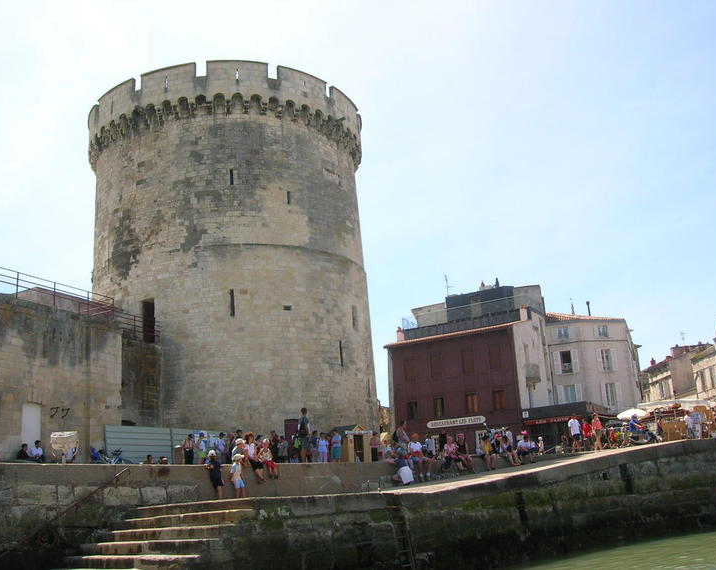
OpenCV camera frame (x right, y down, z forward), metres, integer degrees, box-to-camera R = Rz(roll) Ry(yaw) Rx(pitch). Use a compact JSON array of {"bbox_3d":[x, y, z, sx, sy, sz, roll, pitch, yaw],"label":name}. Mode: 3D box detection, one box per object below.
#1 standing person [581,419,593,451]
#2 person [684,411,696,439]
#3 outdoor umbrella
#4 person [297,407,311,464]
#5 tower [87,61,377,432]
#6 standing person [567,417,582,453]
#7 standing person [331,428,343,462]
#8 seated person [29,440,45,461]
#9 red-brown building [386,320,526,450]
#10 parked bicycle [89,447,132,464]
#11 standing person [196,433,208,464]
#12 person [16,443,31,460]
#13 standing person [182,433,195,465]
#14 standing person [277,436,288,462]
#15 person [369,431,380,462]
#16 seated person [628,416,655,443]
[{"bbox_3d":[10.301,6.763,33.307,0.350,1.550,0.500,-12,-16,29],"label":"standing person"},{"bbox_3d":[20.583,8.633,46.000,0.360,1.680,0.500,7,-16,-40],"label":"person"},{"bbox_3d":[19.207,9.791,52.000,2.100,2.350,2.100,-3,-12,0],"label":"outdoor umbrella"},{"bbox_3d":[-1.757,4.991,24.800,0.480,1.770,0.360,-4,-12,3],"label":"person"},{"bbox_3d":[-7.137,0.504,42.791,16.100,20.100,16.100,-1,-14,-9],"label":"tower"},{"bbox_3d":[10.084,6.908,34.500,0.550,1.750,0.350,-5,-12,6],"label":"standing person"},{"bbox_3d":[-0.896,7.176,32.730,0.360,1.700,0.500,1,-15,-19],"label":"standing person"},{"bbox_3d":[-11.545,6.220,26.800,0.750,1.250,0.520,-8,-13,22],"label":"seated person"},{"bbox_3d":[8.775,8.701,56.093,10.318,9.000,7.000,-13,-17,32],"label":"red-brown building"},{"bbox_3d":[-9.252,6.707,28.000,1.720,1.050,0.580,-2,-12,-6],"label":"parked bicycle"},{"bbox_3d":[-6.405,6.938,30.800,0.340,1.650,0.460,-13,-15,39],"label":"standing person"},{"bbox_3d":[-11.016,5.728,24.565,0.750,1.050,0.500,-6,-14,10],"label":"person"},{"bbox_3d":[-7.071,7.043,31.166,0.360,1.700,0.500,-12,-16,29],"label":"standing person"},{"bbox_3d":[-3.263,7.366,32.534,0.340,1.500,0.460,8,-18,-39],"label":"standing person"},{"bbox_3d":[0.802,7.535,34.000,0.480,1.650,0.320,-9,-13,24],"label":"person"},{"bbox_3d":[12.673,6.441,33.093,1.000,1.360,0.580,-2,-14,-5],"label":"seated person"}]

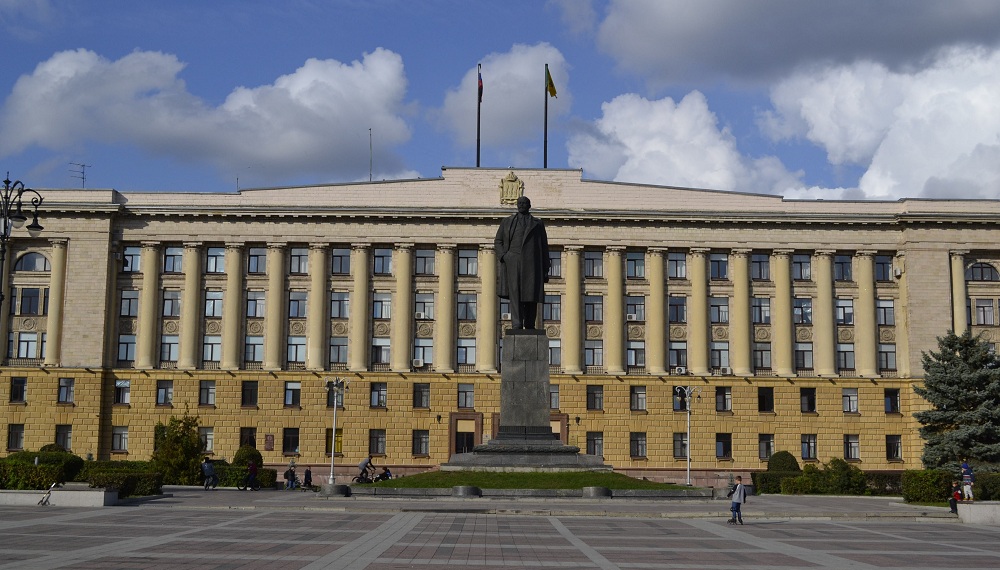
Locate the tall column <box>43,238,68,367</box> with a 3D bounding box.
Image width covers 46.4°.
[{"bbox_3d":[-36.717,1.399,96.447,1.570,10.645,1.550,0,-8,0],"label":"tall column"}]

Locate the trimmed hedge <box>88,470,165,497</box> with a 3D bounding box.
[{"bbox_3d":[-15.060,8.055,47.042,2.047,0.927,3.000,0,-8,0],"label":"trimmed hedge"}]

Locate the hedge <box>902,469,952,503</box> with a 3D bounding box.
[{"bbox_3d":[19.274,9.078,52.792,1.962,1.453,1.700,1,-8,-1],"label":"hedge"}]

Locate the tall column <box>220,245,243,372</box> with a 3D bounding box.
[{"bbox_3d":[-21.927,1.730,95.633,1.470,10.520,1.365,1,-8,-1],"label":"tall column"}]

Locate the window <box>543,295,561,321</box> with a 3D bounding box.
[{"bbox_3d":[4.310,1.941,96.954,1.470,2.183,0.250,1,-8,-1],"label":"window"}]

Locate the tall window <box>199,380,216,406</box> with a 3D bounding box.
[{"bbox_3d":[-23.746,8.813,94.901,1.420,2.100,0.250,1,-8,-1],"label":"tall window"}]

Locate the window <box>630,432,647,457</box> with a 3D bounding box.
[{"bbox_3d":[11.511,13.280,96.713,1.311,2.030,0.250,0,-8,0],"label":"window"}]

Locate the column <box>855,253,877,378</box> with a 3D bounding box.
[{"bbox_3d":[30.566,2.397,96.166,1.470,10.520,1.365,1,-8,-1],"label":"column"}]

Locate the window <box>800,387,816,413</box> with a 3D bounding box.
[{"bbox_3d":[26.590,9.963,100.420,1.340,2.060,0.250,1,-8,-1],"label":"window"}]

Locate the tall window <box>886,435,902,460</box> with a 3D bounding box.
[{"bbox_3d":[31.165,12.900,92.204,1.188,1.944,0.250,1,-8,0],"label":"tall window"}]

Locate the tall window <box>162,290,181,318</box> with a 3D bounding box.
[{"bbox_3d":[-27.133,1.582,96.620,1.520,2.200,0.250,1,-8,-1],"label":"tall window"}]

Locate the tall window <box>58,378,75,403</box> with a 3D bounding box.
[{"bbox_3d":[-36.259,8.839,97.610,1.232,1.969,0.200,1,-8,-1],"label":"tall window"}]

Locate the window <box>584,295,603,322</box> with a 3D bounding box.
[{"bbox_3d":[8.274,2.096,102.274,1.510,2.260,0.250,1,-8,-1],"label":"window"}]

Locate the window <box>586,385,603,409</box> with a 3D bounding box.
[{"bbox_3d":[7.557,8.943,92.562,1.270,1.921,0.250,1,-8,0],"label":"window"}]

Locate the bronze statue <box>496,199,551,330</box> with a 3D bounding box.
[{"bbox_3d":[1.092,-1.103,56.782,2.683,6.556,1.900,1,-8,0],"label":"bronze statue"}]

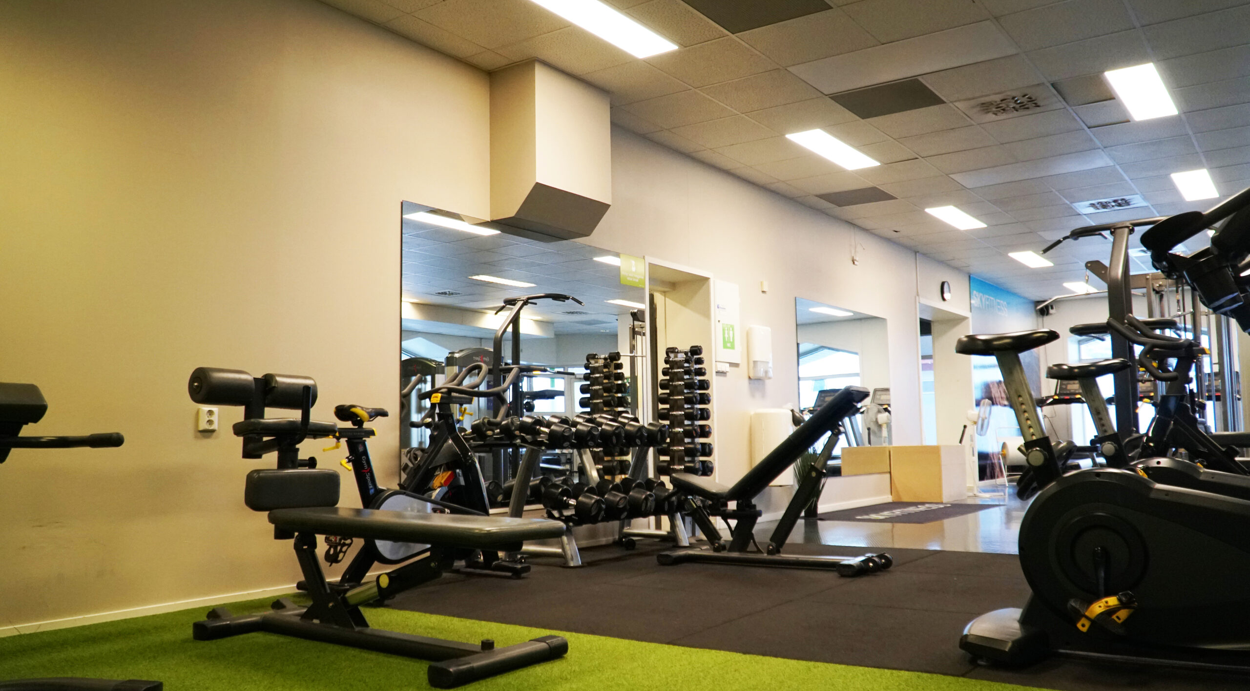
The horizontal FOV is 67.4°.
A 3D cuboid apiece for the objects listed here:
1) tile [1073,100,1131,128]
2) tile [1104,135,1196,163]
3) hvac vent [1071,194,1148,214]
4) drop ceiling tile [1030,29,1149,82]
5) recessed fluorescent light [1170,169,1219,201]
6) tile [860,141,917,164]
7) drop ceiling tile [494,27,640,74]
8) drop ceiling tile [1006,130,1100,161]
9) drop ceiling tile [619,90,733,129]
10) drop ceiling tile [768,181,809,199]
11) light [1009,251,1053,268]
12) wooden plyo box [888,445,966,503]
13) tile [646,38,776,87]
[{"bbox_3d":[3.271,-1.591,6.428,0.280,0.020,0.570,-4,-6,36],"label":"tile"},{"bbox_3d":[4.111,-1.517,7.322,0.591,0.020,0.591,-4,-6,37],"label":"tile"},{"bbox_3d":[4.724,-1.388,9.120,0.600,0.040,0.600,-3,-5,36],"label":"hvac vent"},{"bbox_3d":[2.674,-1.661,5.371,0.600,0.025,0.600,-3,-5,36],"label":"drop ceiling tile"},{"bbox_3d":[5.115,-1.447,8.406,0.300,0.050,1.200,-3,-5,36],"label":"recessed fluorescent light"},{"bbox_3d":[2.067,-1.505,7.343,0.278,0.020,0.591,-4,-6,37],"label":"tile"},{"bbox_3d":[-0.329,-1.682,5.385,0.591,0.020,0.591,-4,-6,37],"label":"drop ceiling tile"},{"bbox_3d":[3.265,-1.527,7.159,0.600,0.025,0.600,-3,-5,36],"label":"drop ceiling tile"},{"bbox_3d":[0.385,-1.631,6.484,0.610,0.020,0.600,-3,-6,37],"label":"drop ceiling tile"},{"bbox_3d":[1.484,-1.424,8.529,0.200,0.020,0.600,-3,-5,36],"label":"drop ceiling tile"},{"bbox_3d":[5.252,-1.137,12.121,0.300,0.050,1.220,-4,-6,36],"label":"light"},{"bbox_3d":[3.372,1.414,10.416,0.525,0.590,0.790,-4,-6,36],"label":"wooden plyo box"},{"bbox_3d":[0.507,-1.652,5.516,0.591,0.020,0.591,-4,-6,37],"label":"tile"}]

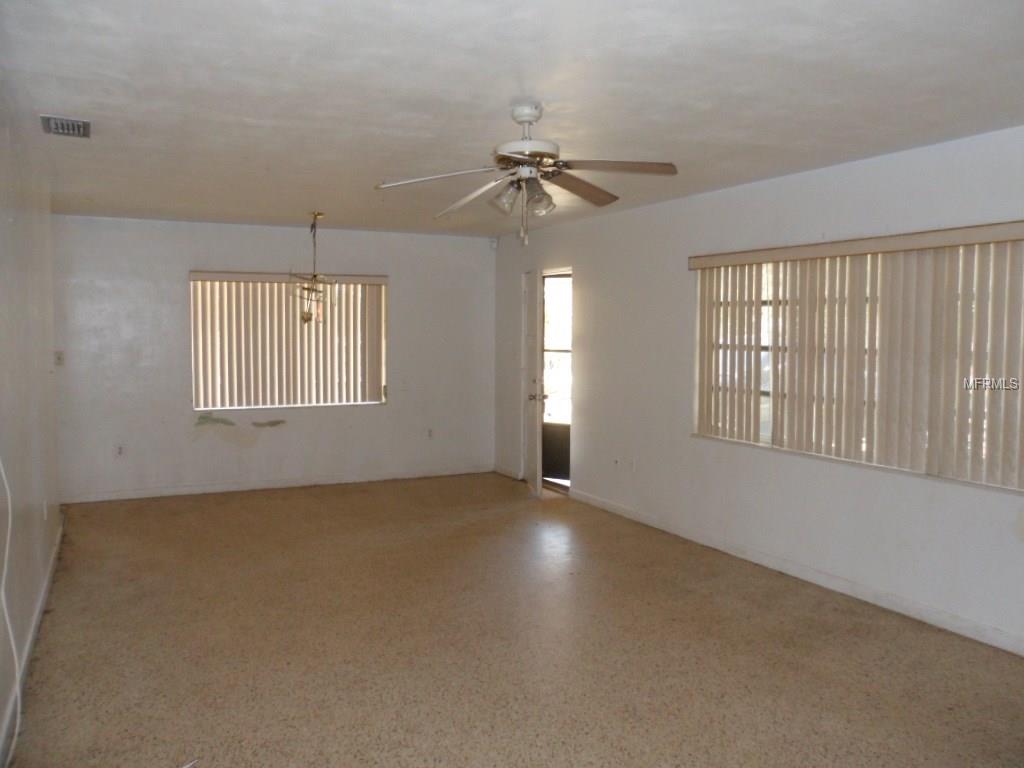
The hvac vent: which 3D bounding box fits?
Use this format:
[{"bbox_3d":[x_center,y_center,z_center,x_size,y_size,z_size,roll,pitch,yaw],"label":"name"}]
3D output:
[{"bbox_3d":[-2.058,-1.188,3.548,0.200,0.030,0.380,-2,5,-28],"label":"hvac vent"}]

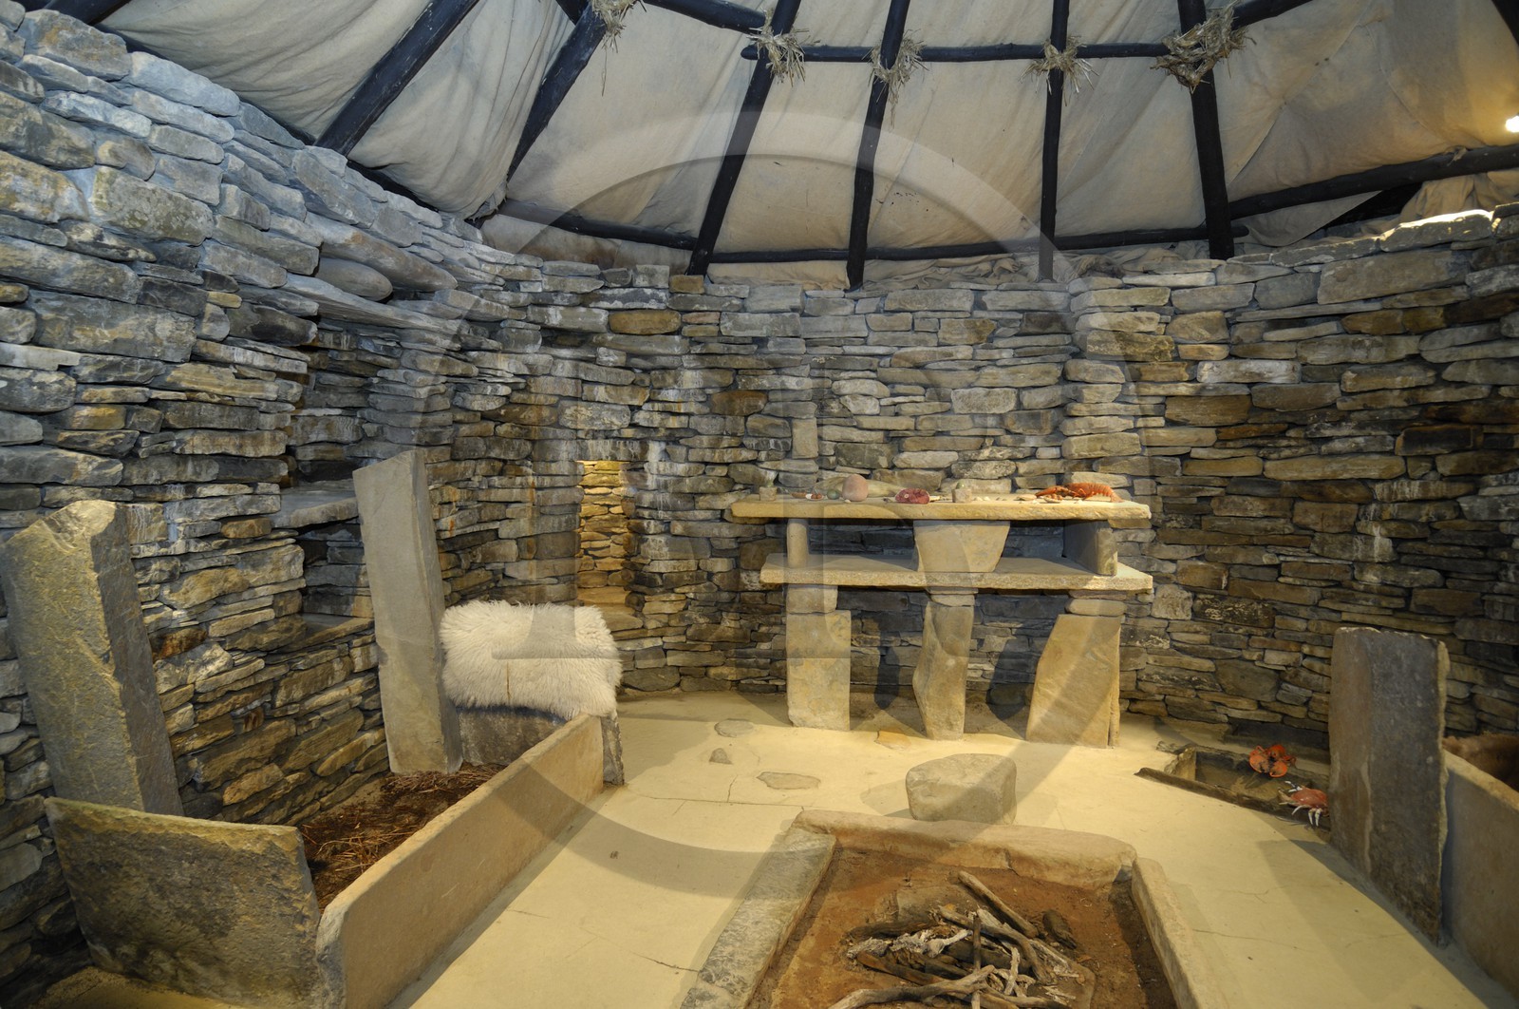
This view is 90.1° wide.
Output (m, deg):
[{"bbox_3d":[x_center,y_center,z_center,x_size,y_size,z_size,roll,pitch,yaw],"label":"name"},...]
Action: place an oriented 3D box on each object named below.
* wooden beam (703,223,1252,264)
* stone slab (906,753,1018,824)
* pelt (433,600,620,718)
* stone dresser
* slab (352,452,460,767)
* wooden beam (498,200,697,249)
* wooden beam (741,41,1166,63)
[{"bbox_3d":[1.201,-1.559,4.510,3.145,0.075,0.075,0,2,9],"label":"wooden beam"},{"bbox_3d":[0.835,1.153,3.197,0.440,0.190,0.310,0,2,8],"label":"stone slab"},{"bbox_3d":[-1.045,0.708,3.470,0.800,0.470,0.260,0,2,11],"label":"pelt"},{"bbox_3d":[0.964,0.595,4.326,2.150,1.220,0.600,0,2,12],"label":"stone dresser"},{"bbox_3d":[-1.555,0.495,3.383,0.270,1.440,0.130,-6,1,11],"label":"slab"},{"bbox_3d":[-0.939,-1.618,4.500,1.275,0.085,0.085,-1,2,-23],"label":"wooden beam"},{"bbox_3d":[0.993,-2.255,3.787,2.171,0.068,0.068,1,3,3],"label":"wooden beam"}]

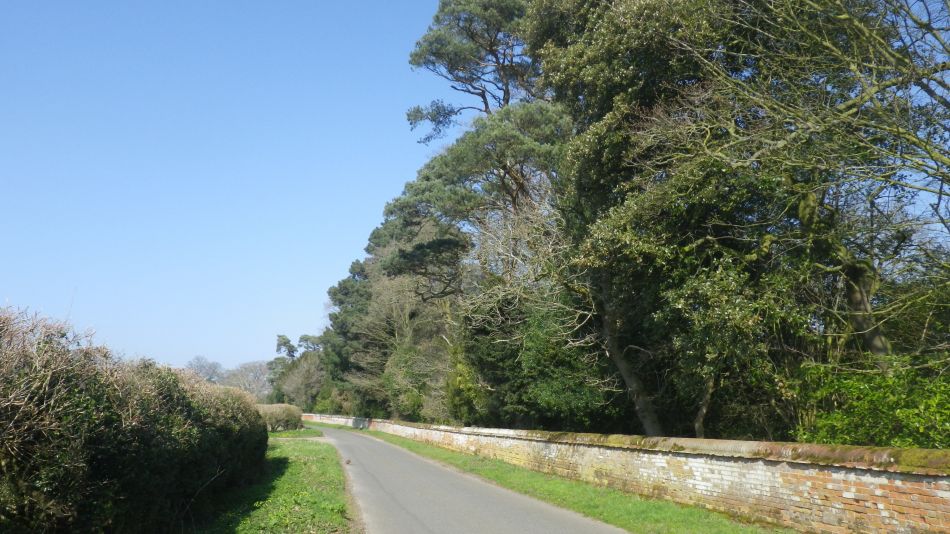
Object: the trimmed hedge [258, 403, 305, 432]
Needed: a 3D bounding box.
[{"bbox_3d":[-18.650,14.090,66.000,5.200,2.500,3.000,6,-13,-24],"label":"trimmed hedge"}]

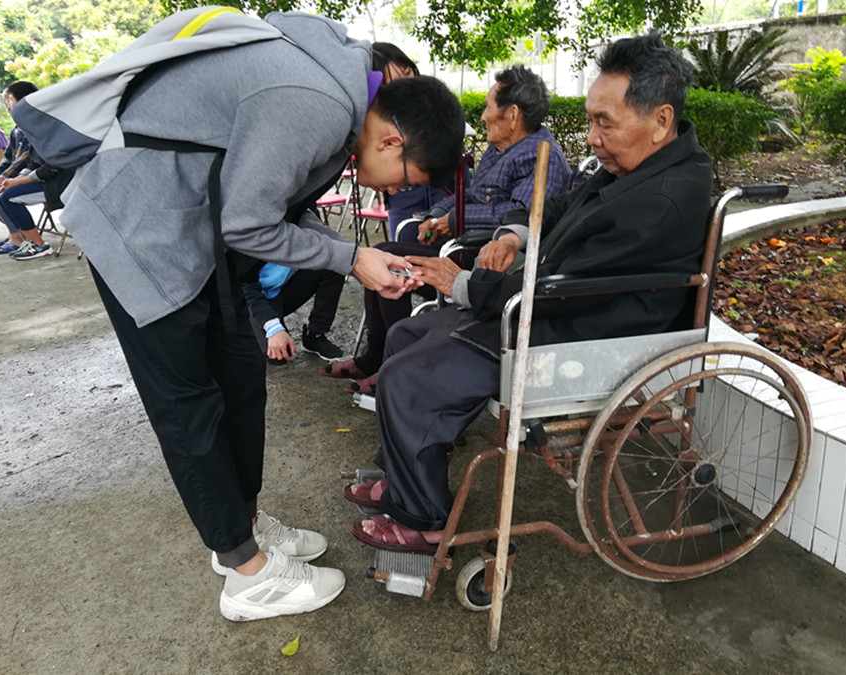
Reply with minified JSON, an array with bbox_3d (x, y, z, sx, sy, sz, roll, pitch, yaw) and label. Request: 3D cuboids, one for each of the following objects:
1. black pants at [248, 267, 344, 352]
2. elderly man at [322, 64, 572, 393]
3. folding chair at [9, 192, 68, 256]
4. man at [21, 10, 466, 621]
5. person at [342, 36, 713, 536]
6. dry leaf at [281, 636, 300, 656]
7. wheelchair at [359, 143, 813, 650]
[{"bbox_3d":[-0.600,-0.190,3.100,0.580,0.520,0.400,7,22,28],"label":"black pants"},{"bbox_3d":[0.083,-0.387,2.555,1.000,1.180,0.540,-7,19,-10],"label":"elderly man"},{"bbox_3d":[-2.570,-1.000,4.700,0.480,0.800,0.450,-18,24,-36],"label":"folding chair"},{"bbox_3d":[-0.308,-0.015,1.524,0.880,1.320,0.520,-7,19,-10],"label":"man"},{"bbox_3d":[0.230,-0.093,1.640,0.930,1.170,0.550,-7,19,-10],"label":"person"},{"bbox_3d":[-0.293,0.684,1.502,0.034,0.014,0.062,8,22,30],"label":"dry leaf"},{"bbox_3d":[0.332,0.090,1.707,1.090,0.930,0.640,-7,19,-10],"label":"wheelchair"}]

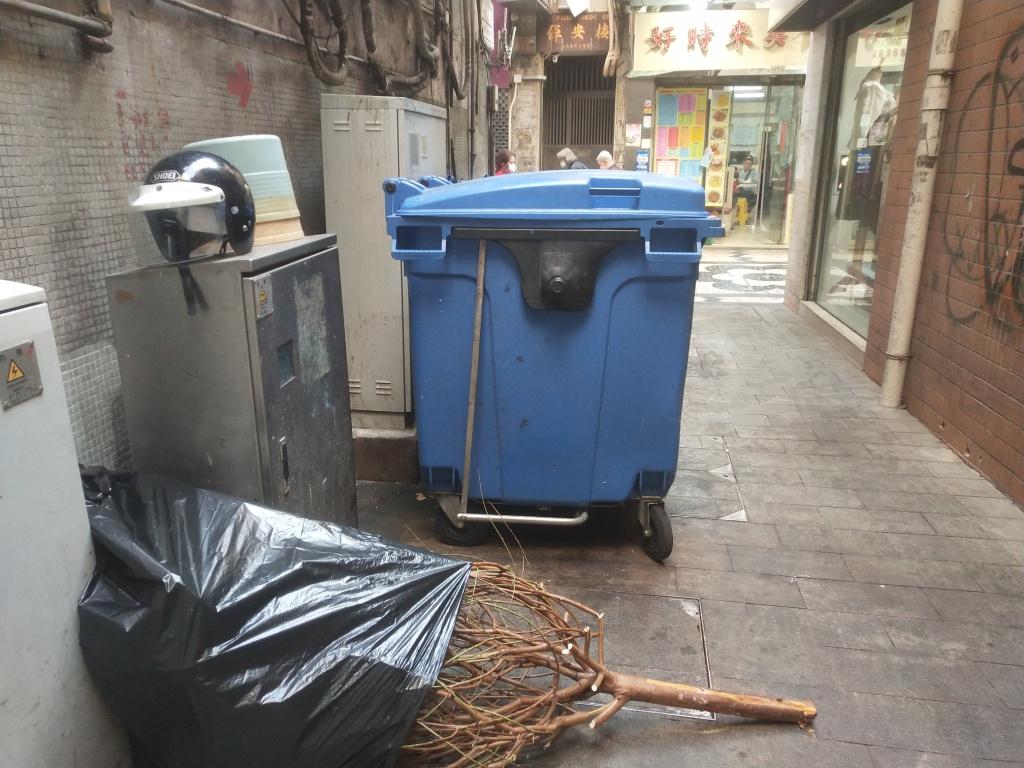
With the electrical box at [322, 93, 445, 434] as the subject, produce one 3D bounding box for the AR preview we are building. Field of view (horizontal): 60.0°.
[{"bbox_3d":[-0.558,-0.614,4.237,0.340,1.390,1.000,2,16,5],"label":"electrical box"}]

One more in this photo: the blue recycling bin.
[{"bbox_3d":[0.169,-0.168,3.644,1.080,1.400,1.350,1,16,3],"label":"blue recycling bin"}]

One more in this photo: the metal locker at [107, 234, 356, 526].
[{"bbox_3d":[-0.752,0.188,2.575,0.360,1.190,0.680,2,16,5],"label":"metal locker"}]

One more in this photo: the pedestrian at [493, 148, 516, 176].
[{"bbox_3d":[-0.077,-1.747,9.587,0.320,1.530,0.460,0,16,-2],"label":"pedestrian"}]

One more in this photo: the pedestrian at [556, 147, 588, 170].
[{"bbox_3d":[0.692,-1.833,9.769,0.480,1.500,0.480,1,16,2],"label":"pedestrian"}]

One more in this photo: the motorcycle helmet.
[{"bbox_3d":[-0.768,-0.424,2.115,0.250,0.270,0.320,10,18,31],"label":"motorcycle helmet"}]

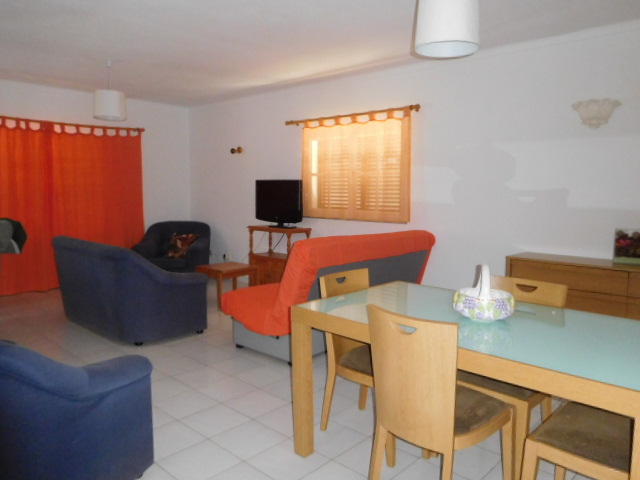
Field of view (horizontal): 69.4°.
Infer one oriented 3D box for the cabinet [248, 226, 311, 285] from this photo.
[{"bbox_3d":[-0.502,0.278,5.950,0.820,0.855,0.430,6,8,42],"label":"cabinet"}]

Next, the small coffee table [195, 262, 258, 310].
[{"bbox_3d":[-1.103,0.533,5.505,0.570,0.430,0.550,6,8,42],"label":"small coffee table"}]

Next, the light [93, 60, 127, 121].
[{"bbox_3d":[-2.173,-1.535,4.799,0.345,0.635,0.345,6,8,42],"label":"light"}]

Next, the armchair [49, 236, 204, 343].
[{"bbox_3d":[-1.836,0.417,4.507,0.830,0.860,1.420,-6,9,-45],"label":"armchair"}]

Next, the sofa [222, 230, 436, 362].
[{"bbox_3d":[0.144,0.401,4.280,1.170,0.975,1.780,6,8,42],"label":"sofa"}]

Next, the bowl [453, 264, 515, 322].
[{"bbox_3d":[0.757,0.235,2.111,0.280,0.253,0.260,3,6,20],"label":"bowl"}]

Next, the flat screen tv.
[{"bbox_3d":[-0.508,-0.441,5.830,0.820,0.600,0.210,6,8,42],"label":"flat screen tv"}]

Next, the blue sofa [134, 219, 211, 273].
[{"bbox_3d":[-2.090,0.192,6.550,0.930,0.870,0.860,0,6,-3],"label":"blue sofa"}]

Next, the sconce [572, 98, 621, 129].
[{"bbox_3d":[2.171,-0.999,3.644,0.315,0.210,0.160,6,8,42],"label":"sconce"}]

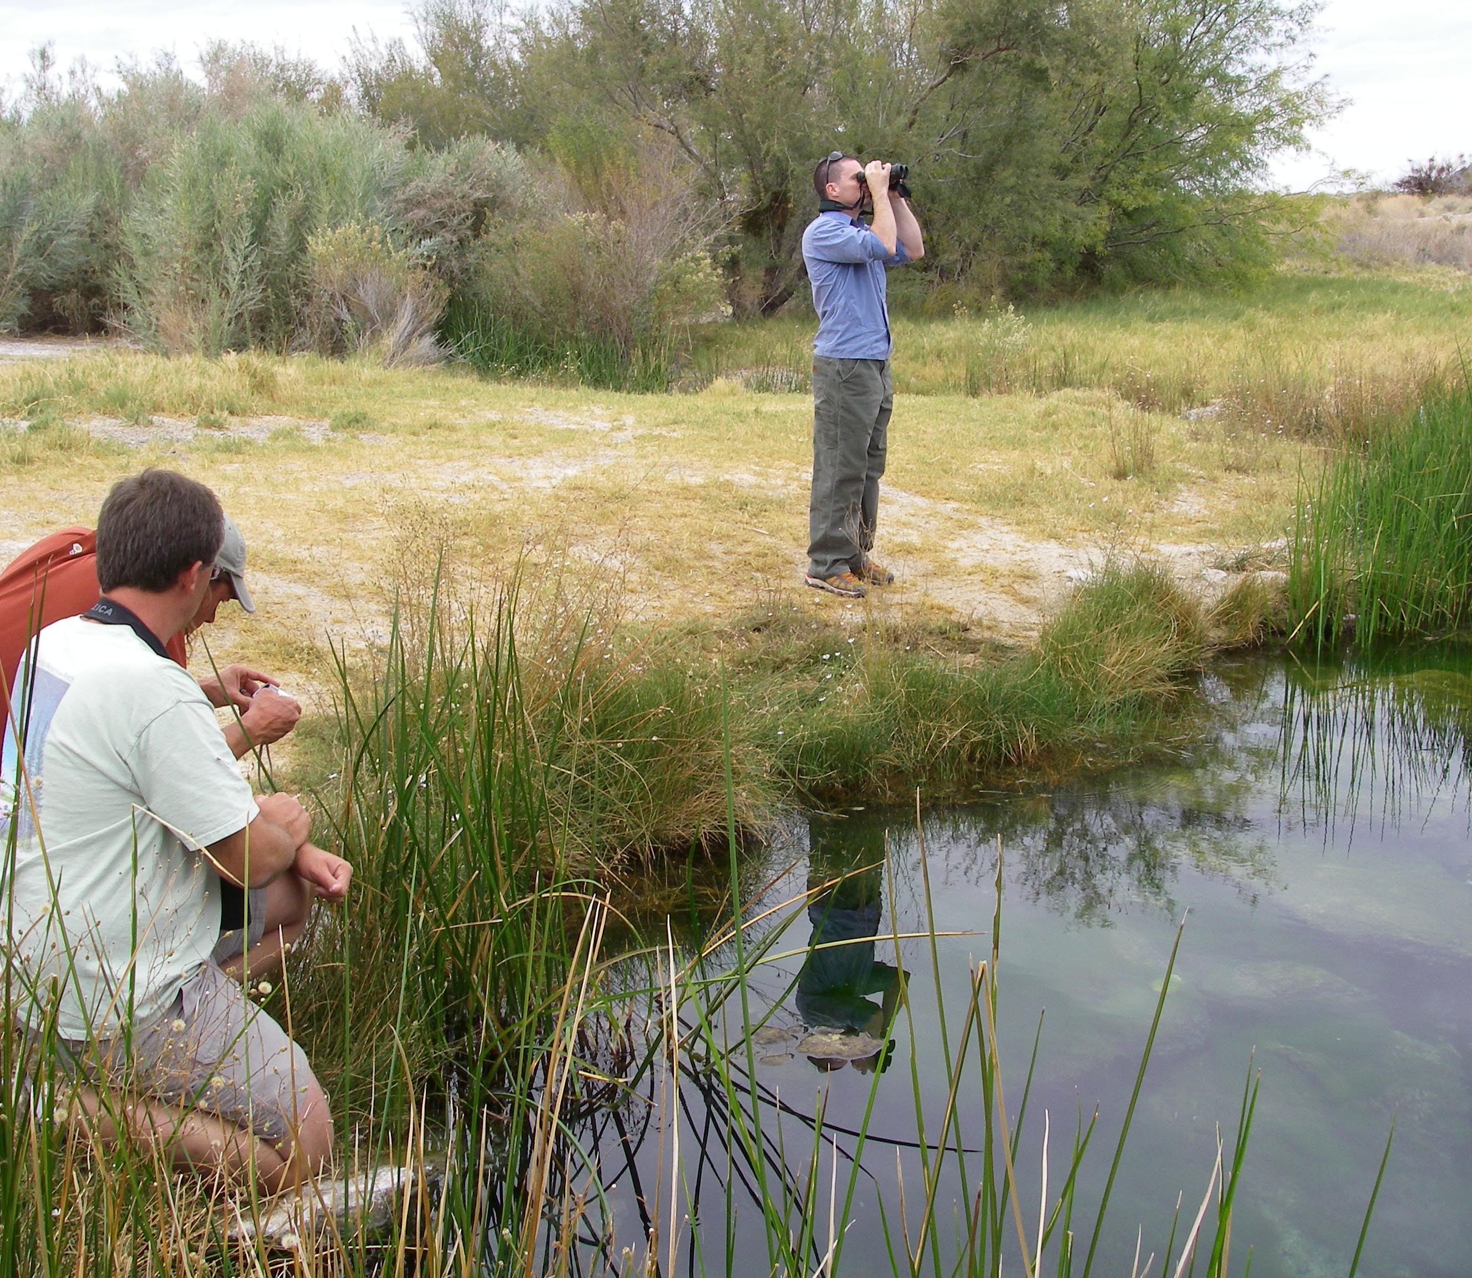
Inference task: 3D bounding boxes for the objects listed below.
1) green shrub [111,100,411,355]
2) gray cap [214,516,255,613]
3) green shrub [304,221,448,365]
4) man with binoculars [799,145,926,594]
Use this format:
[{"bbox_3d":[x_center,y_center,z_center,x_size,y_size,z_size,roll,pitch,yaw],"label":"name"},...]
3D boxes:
[{"bbox_3d":[-4.990,-4.331,19.834,3.077,2.626,2.800,-3,13,-13],"label":"green shrub"},{"bbox_3d":[-0.949,-0.186,3.380,0.265,0.145,0.170,31,4,-18],"label":"gray cap"},{"bbox_3d":[-3.537,-3.382,18.310,1.355,1.373,1.350,-2,13,-10],"label":"green shrub"},{"bbox_3d":[0.508,-1.052,7.558,0.490,1.760,0.520,5,14,19],"label":"man with binoculars"}]

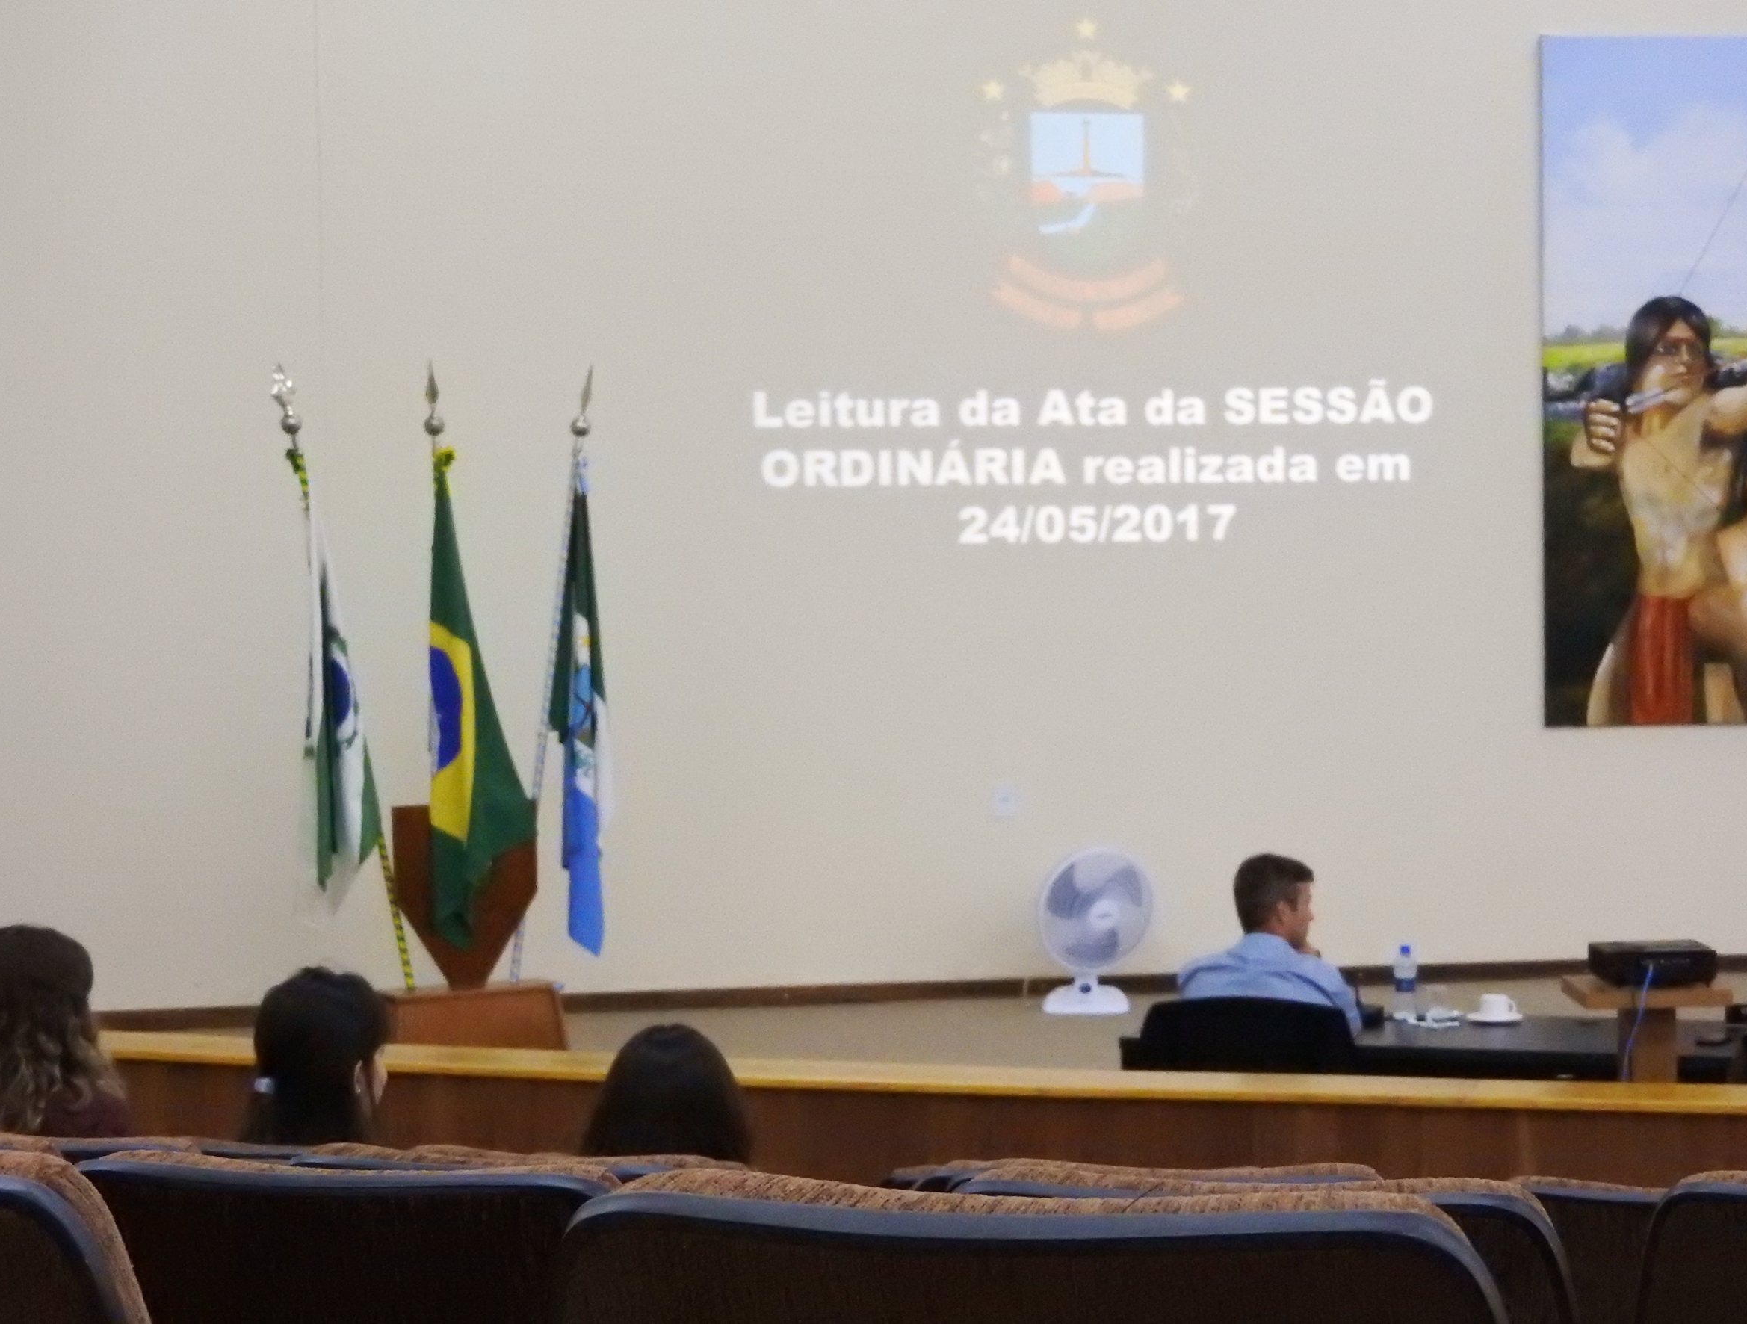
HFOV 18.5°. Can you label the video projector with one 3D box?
[{"bbox_3d":[1.863,0.724,12.800,0.290,0.095,0.235,-1,3,-8],"label":"video projector"}]

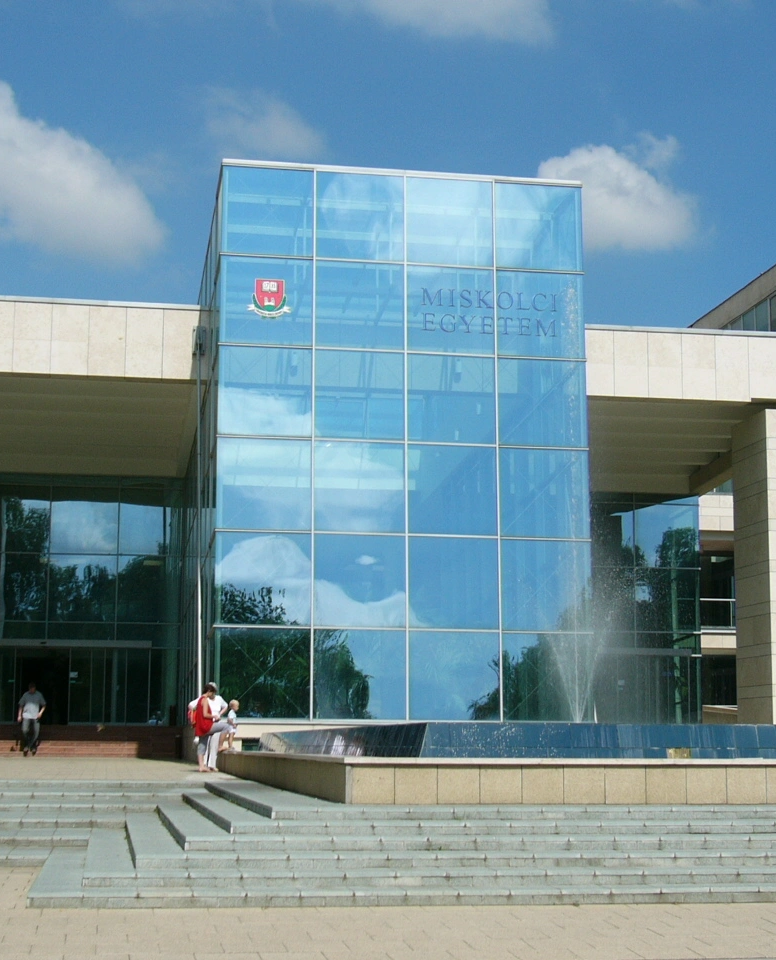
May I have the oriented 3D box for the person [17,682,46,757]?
[{"bbox_3d":[-8.736,5.869,41.682,0.620,1.780,0.450,2,-9,-12],"label":"person"}]

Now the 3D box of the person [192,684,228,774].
[{"bbox_3d":[-3.214,4.456,30.625,0.680,1.600,0.520,1,-9,-4],"label":"person"}]

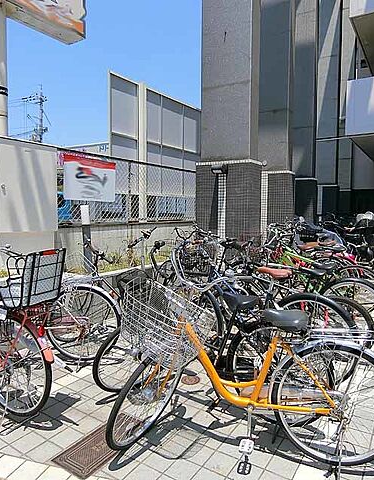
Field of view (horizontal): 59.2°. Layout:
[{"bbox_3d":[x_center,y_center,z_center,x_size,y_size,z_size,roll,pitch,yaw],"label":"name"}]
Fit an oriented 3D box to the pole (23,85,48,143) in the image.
[{"bbox_3d":[-11.805,-6.437,25.996,1.800,11.600,0.800,-1,3,-27],"label":"pole"}]

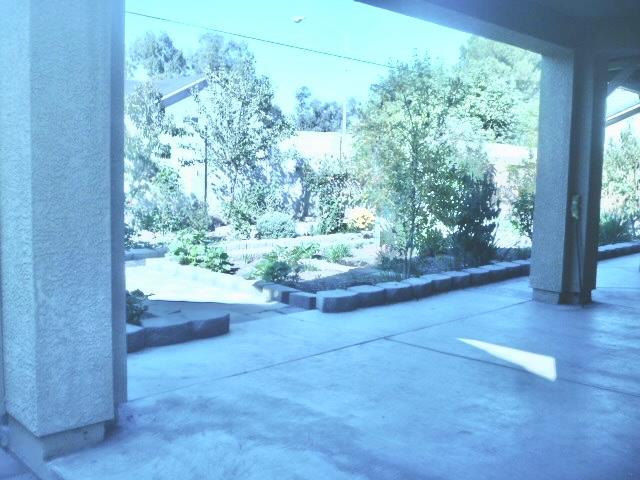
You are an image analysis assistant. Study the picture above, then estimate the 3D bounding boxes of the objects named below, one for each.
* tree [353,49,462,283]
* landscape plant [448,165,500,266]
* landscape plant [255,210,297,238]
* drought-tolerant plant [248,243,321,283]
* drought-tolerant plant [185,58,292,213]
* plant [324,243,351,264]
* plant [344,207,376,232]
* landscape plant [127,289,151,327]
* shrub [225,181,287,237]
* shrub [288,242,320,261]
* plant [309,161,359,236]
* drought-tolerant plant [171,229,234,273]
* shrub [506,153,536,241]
[{"bbox_3d":[1.127,-0.941,8.336,1.328,2.790,1.328,2,5,8],"label":"tree"},{"bbox_3d":[2.360,-0.396,9.881,0.821,1.504,0.739,3,5,13],"label":"landscape plant"},{"bbox_3d":[-0.645,-0.230,9.600,0.600,0.420,0.550,0,5,0],"label":"landscape plant"},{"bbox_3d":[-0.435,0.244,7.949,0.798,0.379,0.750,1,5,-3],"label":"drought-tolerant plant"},{"bbox_3d":[-1.398,-1.758,11.100,1.800,2.700,1.700,0,5,0],"label":"drought-tolerant plant"},{"bbox_3d":[0.211,0.163,7.800,0.360,0.260,0.340,0,5,0],"label":"plant"},{"bbox_3d":[0.682,-0.345,10.900,0.540,0.430,0.500,0,5,0],"label":"plant"},{"bbox_3d":[-1.304,0.475,4.550,0.270,0.270,0.270,0,5,0],"label":"landscape plant"},{"bbox_3d":[-1.204,-0.560,11.720,1.133,1.031,1.020,1,5,-7],"label":"shrub"},{"bbox_3d":[-0.199,0.148,8.300,0.410,0.240,0.380,0,5,0],"label":"shrub"},{"bbox_3d":[0.263,-0.836,12.576,0.977,1.408,0.781,1,5,1],"label":"plant"},{"bbox_3d":[-1.447,0.128,7.900,0.750,0.450,0.700,0,5,0],"label":"drought-tolerant plant"},{"bbox_3d":[4.420,-0.940,13.916,0.884,1.869,0.796,3,5,18],"label":"shrub"}]

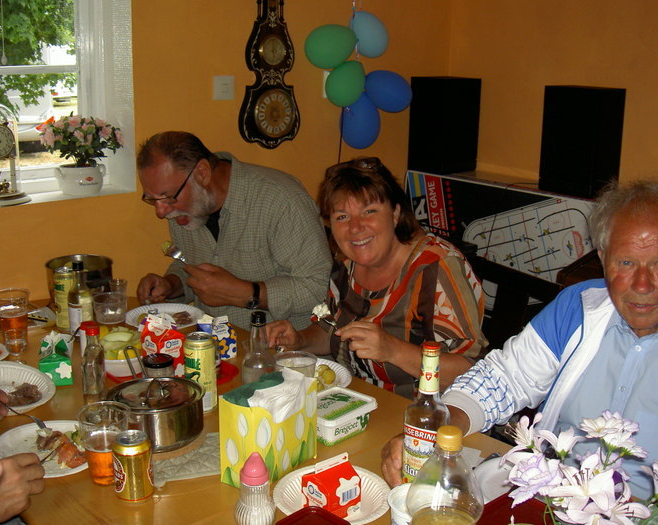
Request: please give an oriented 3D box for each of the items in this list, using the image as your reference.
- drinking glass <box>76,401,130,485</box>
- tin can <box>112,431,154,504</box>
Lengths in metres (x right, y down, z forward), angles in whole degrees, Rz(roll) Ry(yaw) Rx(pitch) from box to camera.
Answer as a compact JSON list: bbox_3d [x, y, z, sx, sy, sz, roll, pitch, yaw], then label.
[{"bbox_3d":[-0.409,0.333,1.444,0.094,0.128,0.094,-4,15,-17],"label":"drinking glass"},{"bbox_3d":[-0.340,0.358,1.377,0.066,0.115,0.066,1,15,0],"label":"tin can"}]

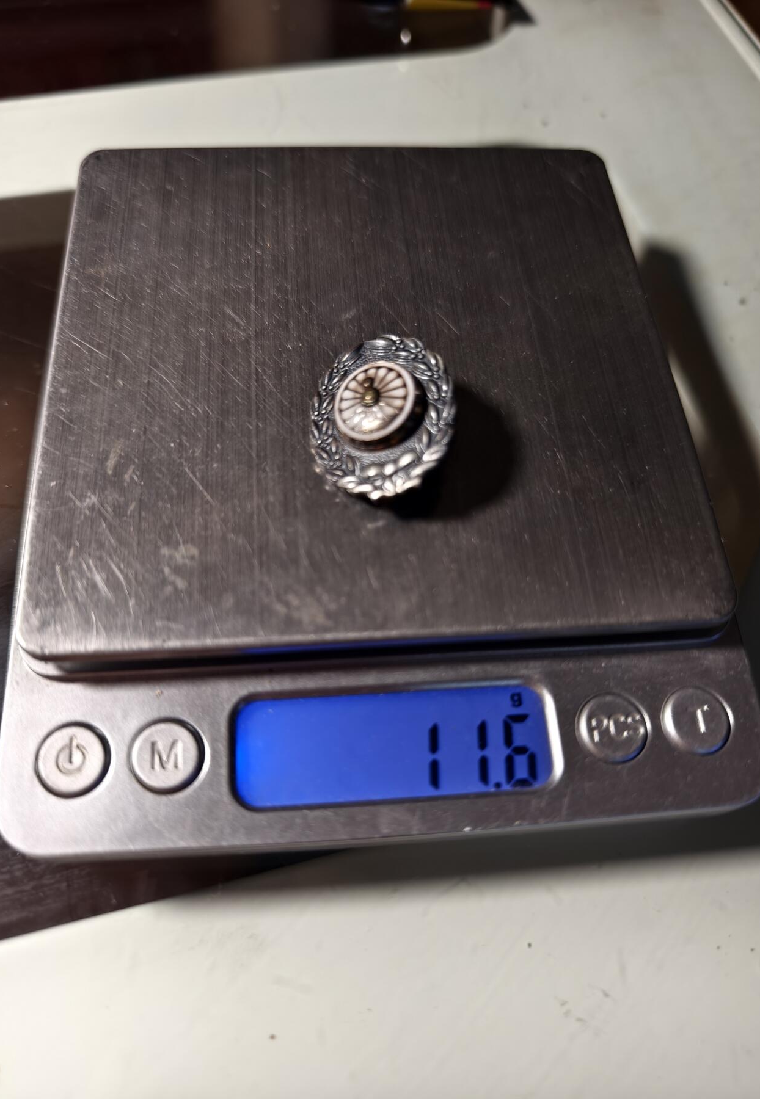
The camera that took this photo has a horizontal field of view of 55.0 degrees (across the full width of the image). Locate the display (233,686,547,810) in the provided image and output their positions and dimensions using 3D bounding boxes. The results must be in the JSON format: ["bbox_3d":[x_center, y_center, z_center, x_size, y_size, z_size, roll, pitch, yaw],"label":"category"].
[{"bbox_3d":[0.002,0.027,0.102,0.044,0.003,0.015,-2,65,-5],"label":"display"}]

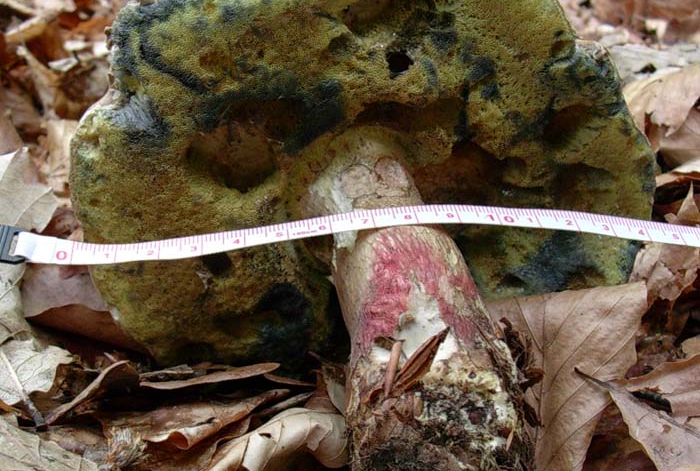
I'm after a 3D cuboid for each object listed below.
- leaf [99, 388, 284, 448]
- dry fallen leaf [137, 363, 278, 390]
[{"bbox_3d":[-0.036,0.043,0.210,0.040,0.007,0.017,-11,30,-10],"label":"leaf"},{"bbox_3d":[-0.034,0.034,0.222,0.034,0.004,0.012,-7,28,-1],"label":"dry fallen leaf"}]

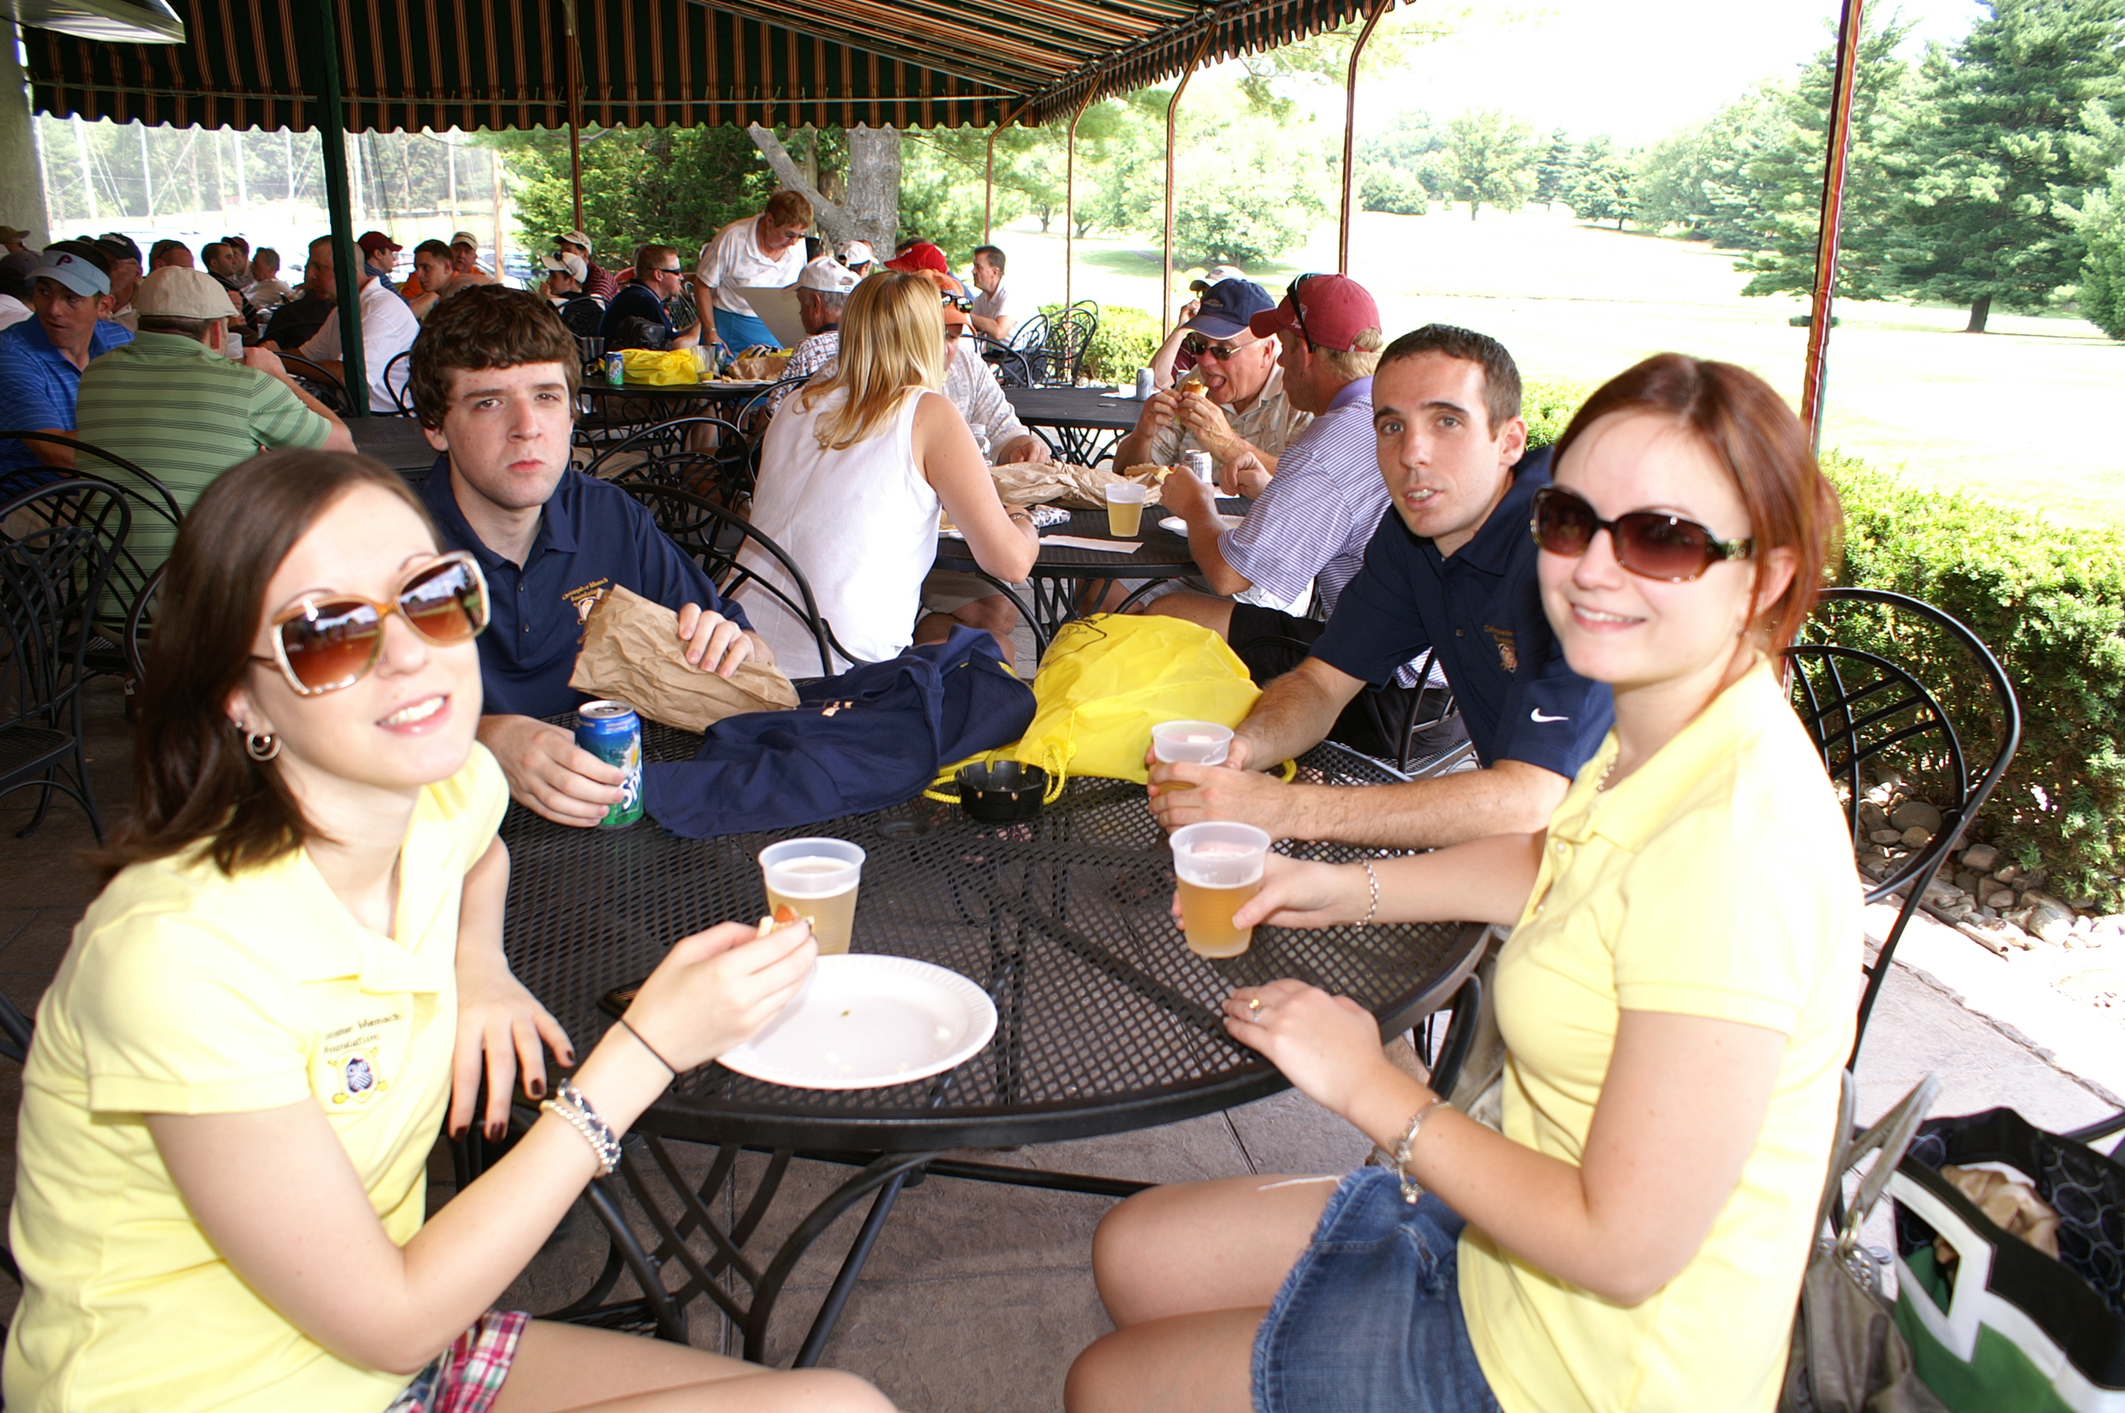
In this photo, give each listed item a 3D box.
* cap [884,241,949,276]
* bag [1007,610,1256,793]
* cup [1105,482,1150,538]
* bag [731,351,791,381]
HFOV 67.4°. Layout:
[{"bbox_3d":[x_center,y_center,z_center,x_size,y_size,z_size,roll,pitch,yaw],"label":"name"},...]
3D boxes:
[{"bbox_3d":[-0.615,-1.872,6.700,0.270,0.140,0.180,2,16,0],"label":"cap"},{"bbox_3d":[0.083,-0.034,1.927,0.300,0.150,0.330,3,16,5],"label":"bag"},{"bbox_3d":[0.135,-0.406,3.294,0.084,0.098,0.084,1,16,0],"label":"cup"},{"bbox_3d":[-1.218,-1.397,6.537,0.270,0.105,0.150,1,16,0],"label":"bag"}]

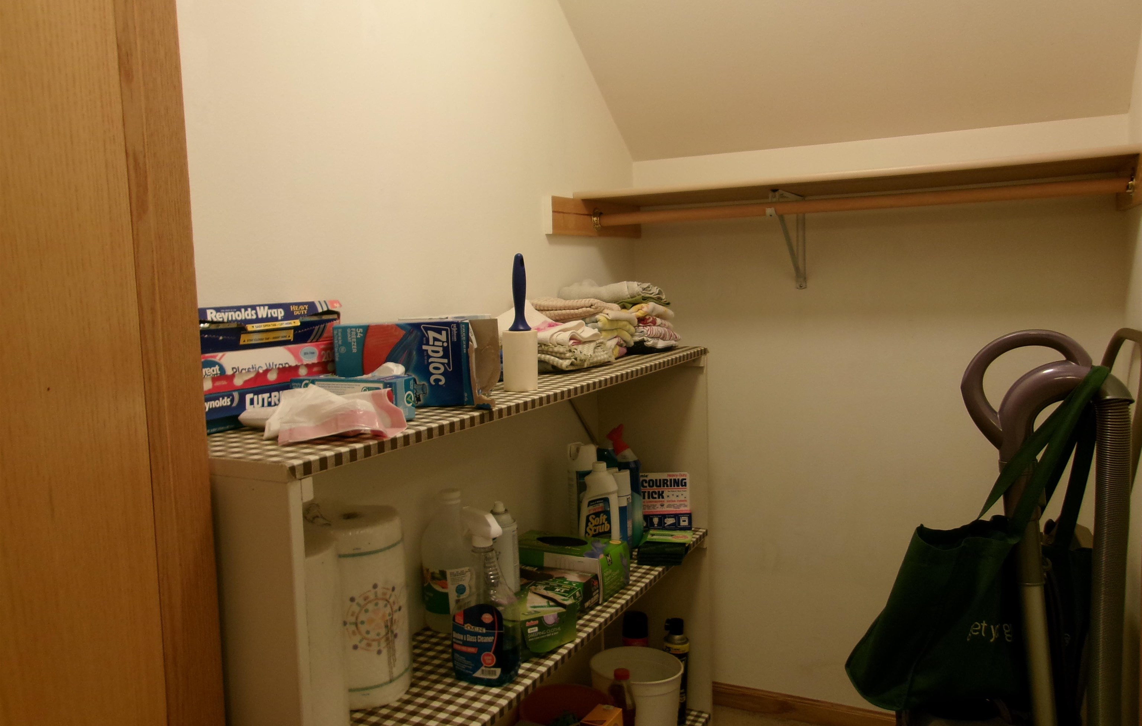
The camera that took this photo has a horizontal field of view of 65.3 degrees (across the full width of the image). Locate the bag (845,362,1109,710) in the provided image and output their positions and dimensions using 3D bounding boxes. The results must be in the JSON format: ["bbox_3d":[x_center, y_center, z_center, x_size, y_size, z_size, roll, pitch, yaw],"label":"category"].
[{"bbox_3d":[0.684,0.289,1.520,0.410,0.550,0.240,-1,6,7],"label":"bag"}]

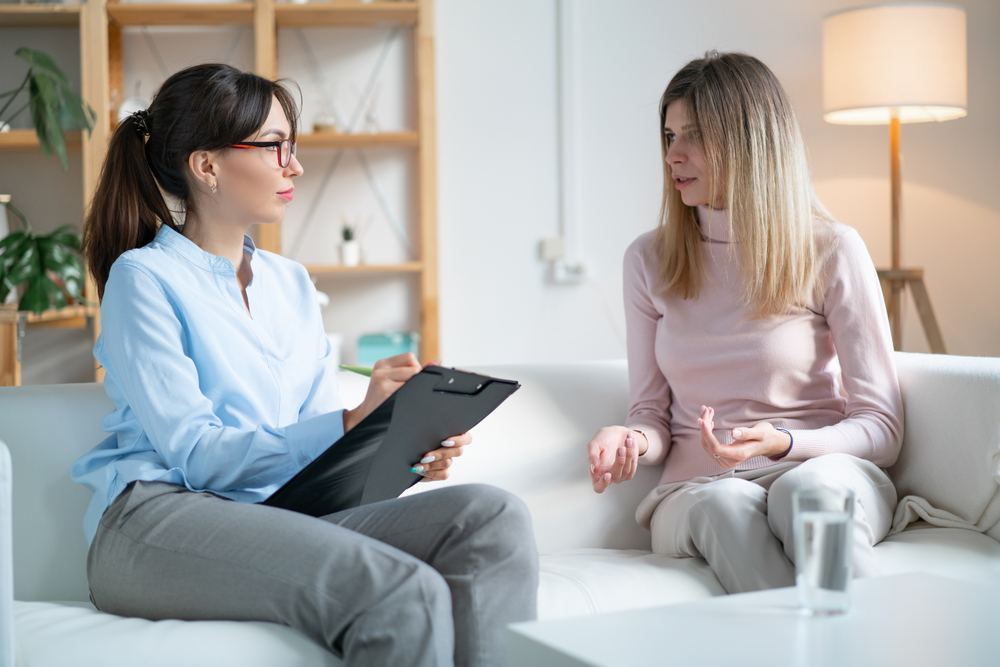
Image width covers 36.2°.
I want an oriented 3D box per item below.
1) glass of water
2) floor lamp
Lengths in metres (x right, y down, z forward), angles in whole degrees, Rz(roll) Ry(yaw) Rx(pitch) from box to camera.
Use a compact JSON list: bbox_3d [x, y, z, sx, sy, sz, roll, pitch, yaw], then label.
[{"bbox_3d":[0.354,0.238,1.670,0.066,0.131,0.066,-1,2,0],"label":"glass of water"},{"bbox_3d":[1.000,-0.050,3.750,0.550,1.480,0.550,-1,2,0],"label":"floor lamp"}]

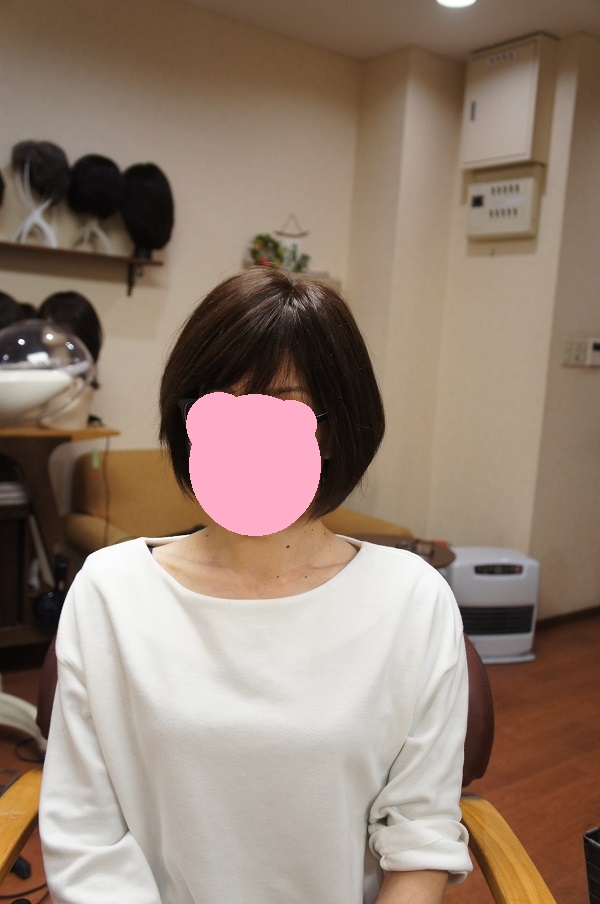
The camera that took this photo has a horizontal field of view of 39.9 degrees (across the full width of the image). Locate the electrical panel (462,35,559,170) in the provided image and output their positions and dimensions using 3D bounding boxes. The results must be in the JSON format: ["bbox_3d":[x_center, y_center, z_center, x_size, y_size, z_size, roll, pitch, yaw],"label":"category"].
[{"bbox_3d":[0.927,-1.534,3.688,0.125,0.510,0.395,-3,10,-37],"label":"electrical panel"}]

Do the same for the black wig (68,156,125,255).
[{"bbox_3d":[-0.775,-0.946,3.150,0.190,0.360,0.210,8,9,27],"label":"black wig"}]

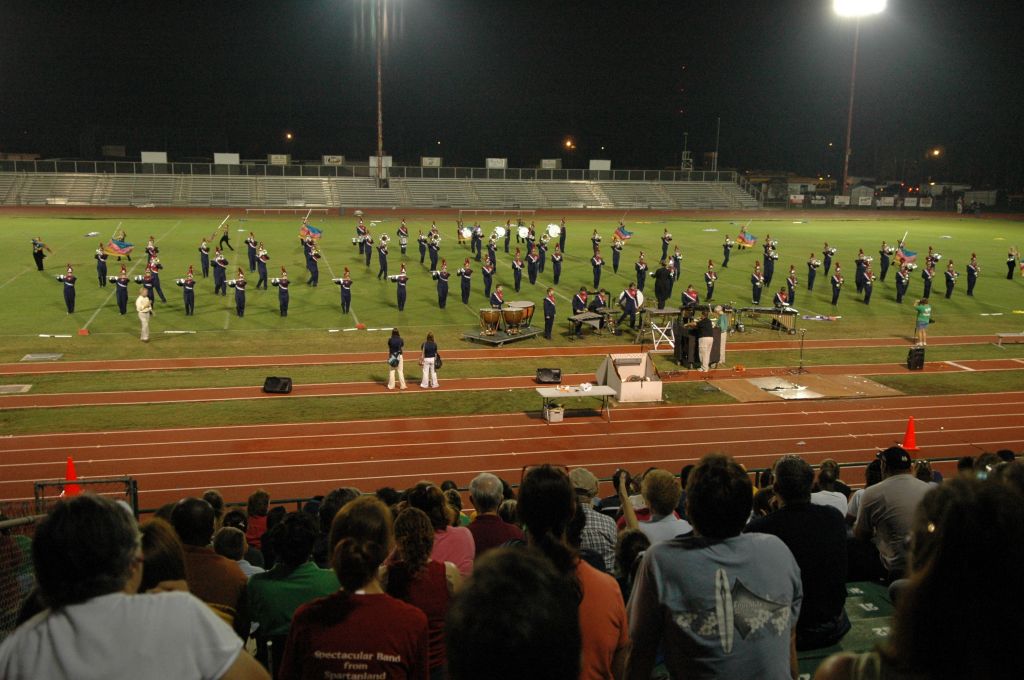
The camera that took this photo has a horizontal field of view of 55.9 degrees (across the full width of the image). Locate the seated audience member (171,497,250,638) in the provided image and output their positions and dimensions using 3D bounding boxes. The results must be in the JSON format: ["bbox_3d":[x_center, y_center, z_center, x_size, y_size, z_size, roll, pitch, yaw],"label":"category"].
[{"bbox_3d":[-1.346,1.241,4.274,0.520,1.300,0.800,0,12,-8],"label":"seated audience member"}]

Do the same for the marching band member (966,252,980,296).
[{"bbox_3d":[21.539,-3.036,44.934,0.500,1.980,0.450,-3,12,-21],"label":"marching band member"}]

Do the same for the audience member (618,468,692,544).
[{"bbox_3d":[0.560,1.118,4.335,0.500,1.270,0.700,-1,12,-15],"label":"audience member"}]

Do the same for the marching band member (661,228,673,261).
[{"bbox_3d":[8.510,-5.196,53.394,0.500,1.860,0.530,-5,13,-30],"label":"marching band member"}]

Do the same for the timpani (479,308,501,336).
[{"bbox_3d":[-0.775,-0.679,33.021,0.710,0.830,0.710,-1,13,-14],"label":"timpani"}]

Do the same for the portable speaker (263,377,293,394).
[{"bbox_3d":[-6.196,1.167,25.547,0.700,0.380,0.400,-1,12,-14],"label":"portable speaker"}]

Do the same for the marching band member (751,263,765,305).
[{"bbox_3d":[10.505,-2.428,41.195,0.490,1.855,0.430,-3,13,-20],"label":"marching band member"}]

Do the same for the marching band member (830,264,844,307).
[{"bbox_3d":[14.129,-2.427,41.864,0.510,1.828,0.440,-1,12,-14],"label":"marching band member"}]

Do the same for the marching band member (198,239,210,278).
[{"bbox_3d":[-13.782,-3.679,43.356,0.580,1.796,0.550,-2,12,-15],"label":"marching band member"}]

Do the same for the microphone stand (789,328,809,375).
[{"bbox_3d":[8.589,0.320,28.724,0.520,1.280,0.500,-1,12,-15],"label":"microphone stand"}]

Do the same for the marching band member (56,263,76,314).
[{"bbox_3d":[-16.102,-1.858,35.007,0.720,1.810,0.420,-2,13,-16],"label":"marching band member"}]

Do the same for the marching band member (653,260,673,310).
[{"bbox_3d":[5.106,-1.854,32.560,0.580,1.633,0.500,-1,12,-14],"label":"marching band member"}]

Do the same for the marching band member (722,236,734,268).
[{"bbox_3d":[11.714,-4.784,52.240,0.500,1.730,0.530,-5,13,-30],"label":"marching band member"}]

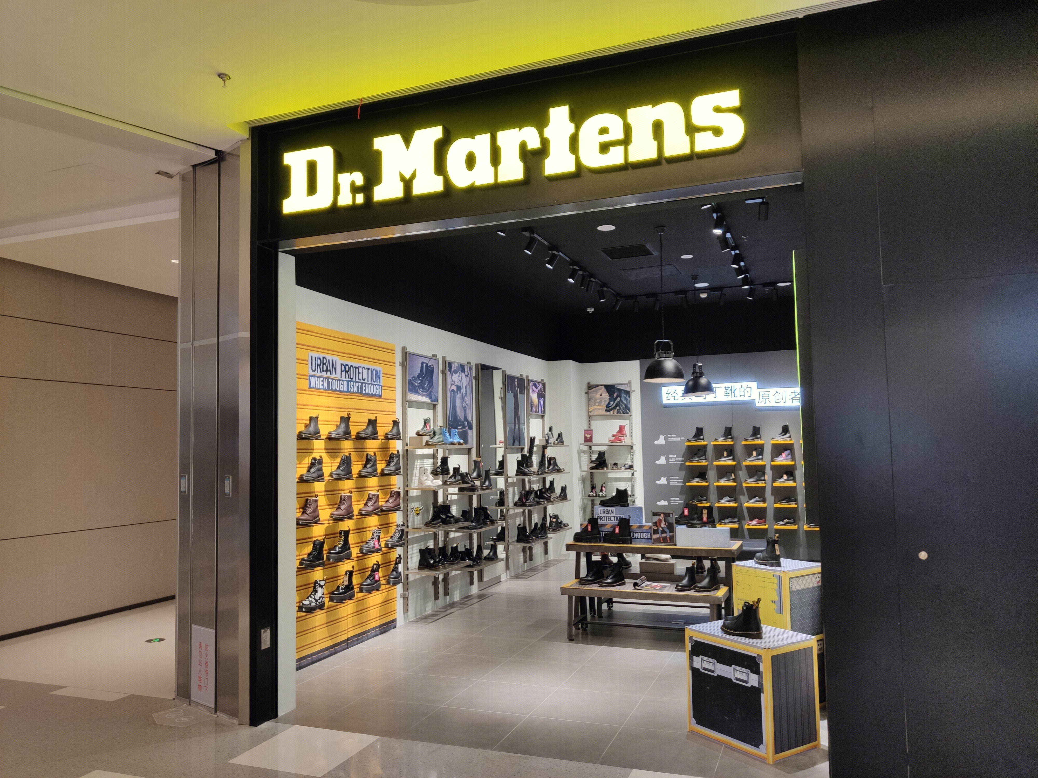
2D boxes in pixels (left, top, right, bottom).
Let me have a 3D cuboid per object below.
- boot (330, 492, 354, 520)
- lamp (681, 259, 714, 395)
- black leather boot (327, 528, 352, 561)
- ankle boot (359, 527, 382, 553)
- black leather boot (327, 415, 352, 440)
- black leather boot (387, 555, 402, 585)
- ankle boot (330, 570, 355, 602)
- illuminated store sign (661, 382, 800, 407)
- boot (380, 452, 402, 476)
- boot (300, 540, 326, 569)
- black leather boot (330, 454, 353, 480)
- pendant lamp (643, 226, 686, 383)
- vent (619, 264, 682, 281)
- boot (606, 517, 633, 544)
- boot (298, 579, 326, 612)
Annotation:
[{"bbox_3d":[-1.440,0.956,6.358,0.108,0.213,0.282,-3,-5,21],"label":"boot"},{"bbox_3d":[2.193,-0.663,9.592,0.400,1.500,0.400,-3,-5,21],"label":"lamp"},{"bbox_3d":[-1.448,1.266,6.316,0.113,0.245,0.289,-3,-5,21],"label":"black leather boot"},{"bbox_3d":[-1.308,1.344,6.888,0.105,0.213,0.280,-3,-5,25],"label":"ankle boot"},{"bbox_3d":[-1.499,0.317,6.529,0.100,0.222,0.270,-3,-5,21],"label":"black leather boot"},{"bbox_3d":[-1.150,1.682,7.258,0.108,0.247,0.275,-2,-4,7],"label":"black leather boot"},{"bbox_3d":[-1.430,1.598,6.329,0.114,0.238,0.295,-3,-5,21],"label":"ankle boot"},{"bbox_3d":[3.161,0.103,11.584,2.059,0.368,0.080,-3,-4,21],"label":"illuminated store sign"},{"bbox_3d":[-1.190,0.692,7.280,0.100,0.225,0.270,-3,-5,21],"label":"boot"},{"bbox_3d":[-1.614,1.282,6.108,0.108,0.212,0.275,-3,-5,19],"label":"boot"},{"bbox_3d":[-1.485,0.651,6.513,0.104,0.219,0.277,-3,-5,25],"label":"black leather boot"},{"bbox_3d":[1.389,-0.825,7.548,0.407,1.514,0.407,-3,-4,21],"label":"pendant lamp"},{"bbox_3d":[1.637,-1.437,9.630,0.635,0.030,0.652,-3,-4,21],"label":"vent"},{"bbox_3d":[0.914,1.304,7.228,0.283,0.252,0.105,-4,-5,34],"label":"boot"},{"bbox_3d":[-1.609,1.605,6.078,0.108,0.230,0.275,-3,-5,21],"label":"boot"}]

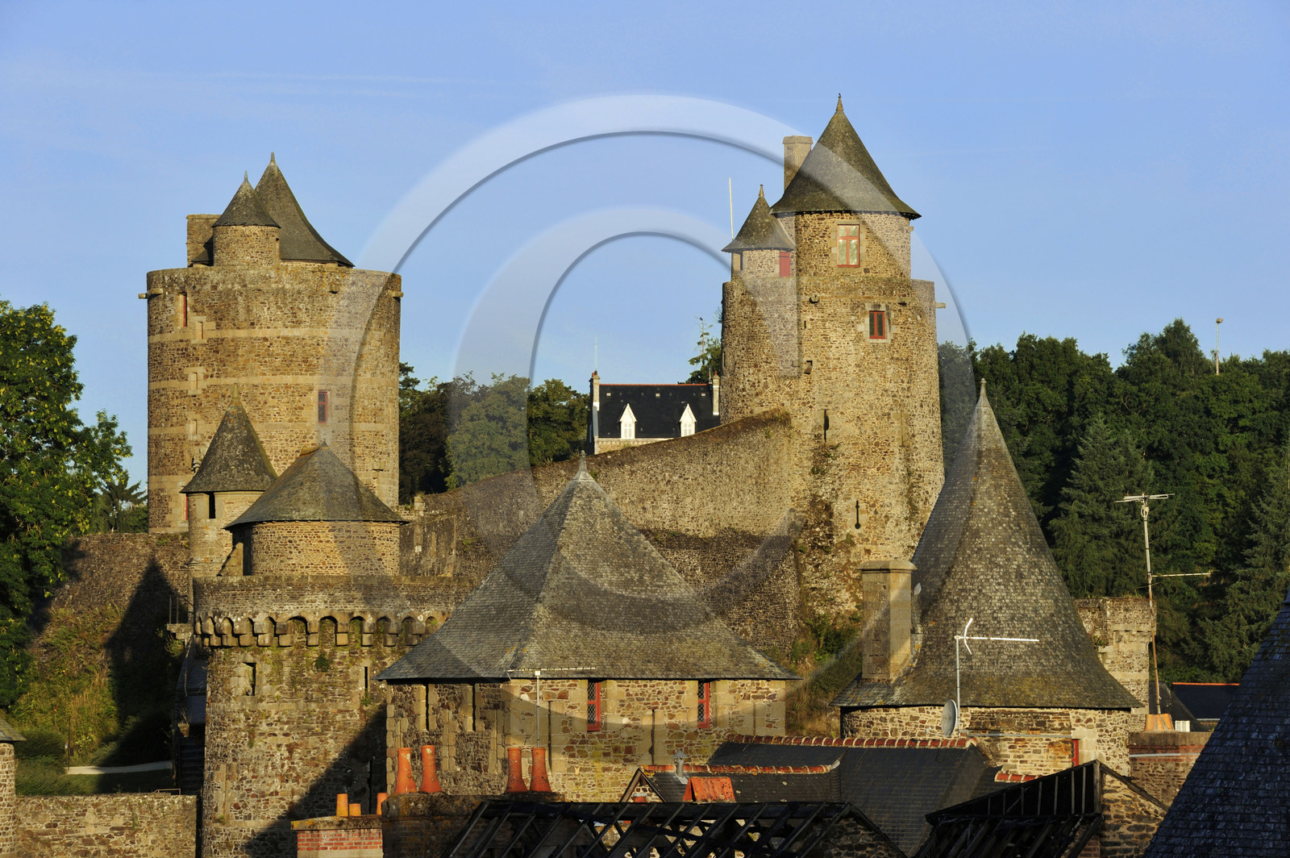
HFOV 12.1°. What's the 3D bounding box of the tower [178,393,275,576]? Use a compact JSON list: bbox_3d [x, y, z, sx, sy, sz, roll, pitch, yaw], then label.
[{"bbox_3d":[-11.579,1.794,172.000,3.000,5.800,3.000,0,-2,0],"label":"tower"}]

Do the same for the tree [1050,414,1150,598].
[{"bbox_3d":[22.431,5.712,300.000,5.300,12.900,5.300,0,-2,0],"label":"tree"}]

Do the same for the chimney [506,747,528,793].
[{"bbox_3d":[-2.038,5.432,97.000,0.350,0.720,0.350,0,-2,0],"label":"chimney"}]

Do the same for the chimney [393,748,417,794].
[{"bbox_3d":[-3.820,5.440,97.000,0.350,0.720,0.350,0,-2,0],"label":"chimney"}]

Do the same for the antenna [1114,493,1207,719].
[{"bbox_3d":[8.640,2.939,102.000,1.550,3.780,0.750,0,-2,0],"label":"antenna"}]

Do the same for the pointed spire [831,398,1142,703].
[{"bbox_3d":[9.963,3.522,178.000,8.931,9.403,8.931,0,-2,3],"label":"pointed spire"}]

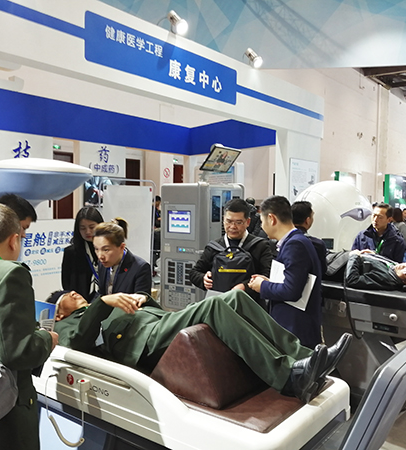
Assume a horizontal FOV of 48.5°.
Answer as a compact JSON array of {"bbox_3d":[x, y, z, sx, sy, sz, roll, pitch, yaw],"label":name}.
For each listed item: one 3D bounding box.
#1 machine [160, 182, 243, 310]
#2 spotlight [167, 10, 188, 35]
[{"bbox_3d":[-0.005,0.559,4.842,0.630,1.950,0.630,2,3,40],"label":"machine"},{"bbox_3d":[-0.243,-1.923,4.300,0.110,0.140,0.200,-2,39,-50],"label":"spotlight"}]

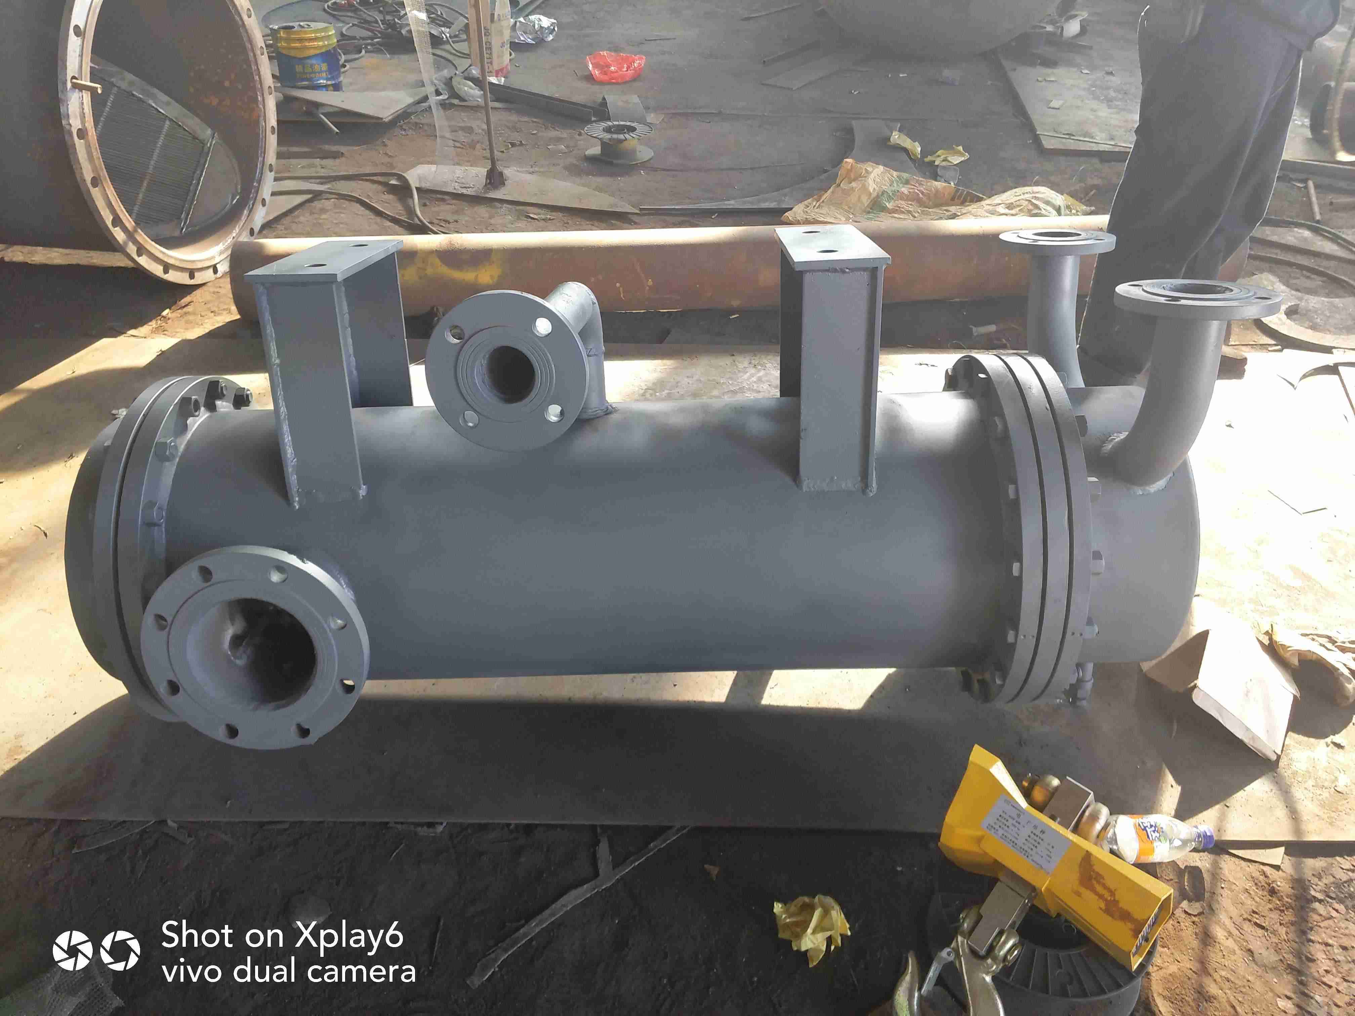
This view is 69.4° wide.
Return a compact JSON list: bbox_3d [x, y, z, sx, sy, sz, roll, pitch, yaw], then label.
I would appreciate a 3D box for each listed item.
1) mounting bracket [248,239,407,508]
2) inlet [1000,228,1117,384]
[{"bbox_3d":[-0.467,-0.204,1.391,0.117,0.302,0.318,-1,22,1],"label":"mounting bracket"},{"bbox_3d":[0.617,-0.304,1.620,0.180,0.277,0.214,-1,23,1],"label":"inlet"}]

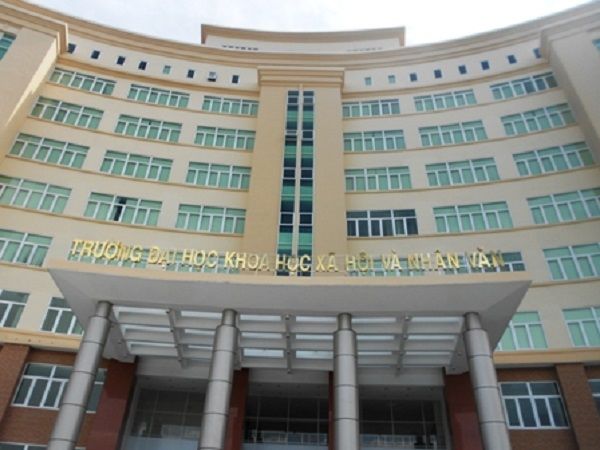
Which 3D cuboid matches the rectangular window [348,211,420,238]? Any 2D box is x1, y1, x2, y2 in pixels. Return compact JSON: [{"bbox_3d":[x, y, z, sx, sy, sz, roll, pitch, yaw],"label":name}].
[{"bbox_3d":[5.146,-0.117,28.434,4.302,1.840,0.200,-2,-35,6],"label":"rectangular window"}]

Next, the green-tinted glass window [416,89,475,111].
[{"bbox_3d":[10.873,-9.245,33.690,4.339,1.545,0.200,-5,-35,11],"label":"green-tinted glass window"}]

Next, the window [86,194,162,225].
[{"bbox_3d":[-11.082,-0.963,28.426,4.380,1.870,0.150,8,-35,-8],"label":"window"}]

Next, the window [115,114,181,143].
[{"bbox_3d":[-10.840,-6.970,32.567,4.380,1.870,0.150,8,-35,-8],"label":"window"}]

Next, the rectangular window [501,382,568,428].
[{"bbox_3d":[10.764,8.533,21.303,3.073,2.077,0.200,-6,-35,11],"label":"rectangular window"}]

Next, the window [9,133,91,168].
[{"bbox_3d":[-16.296,-4.859,29.514,4.347,1.870,0.150,11,-36,-13],"label":"window"}]

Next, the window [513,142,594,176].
[{"bbox_3d":[15.922,-4.105,28.465,4.187,1.843,0.200,-9,-36,15],"label":"window"}]

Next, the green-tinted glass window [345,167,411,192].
[{"bbox_3d":[5.259,-3.107,30.496,4.302,1.843,0.200,-2,-35,6],"label":"green-tinted glass window"}]

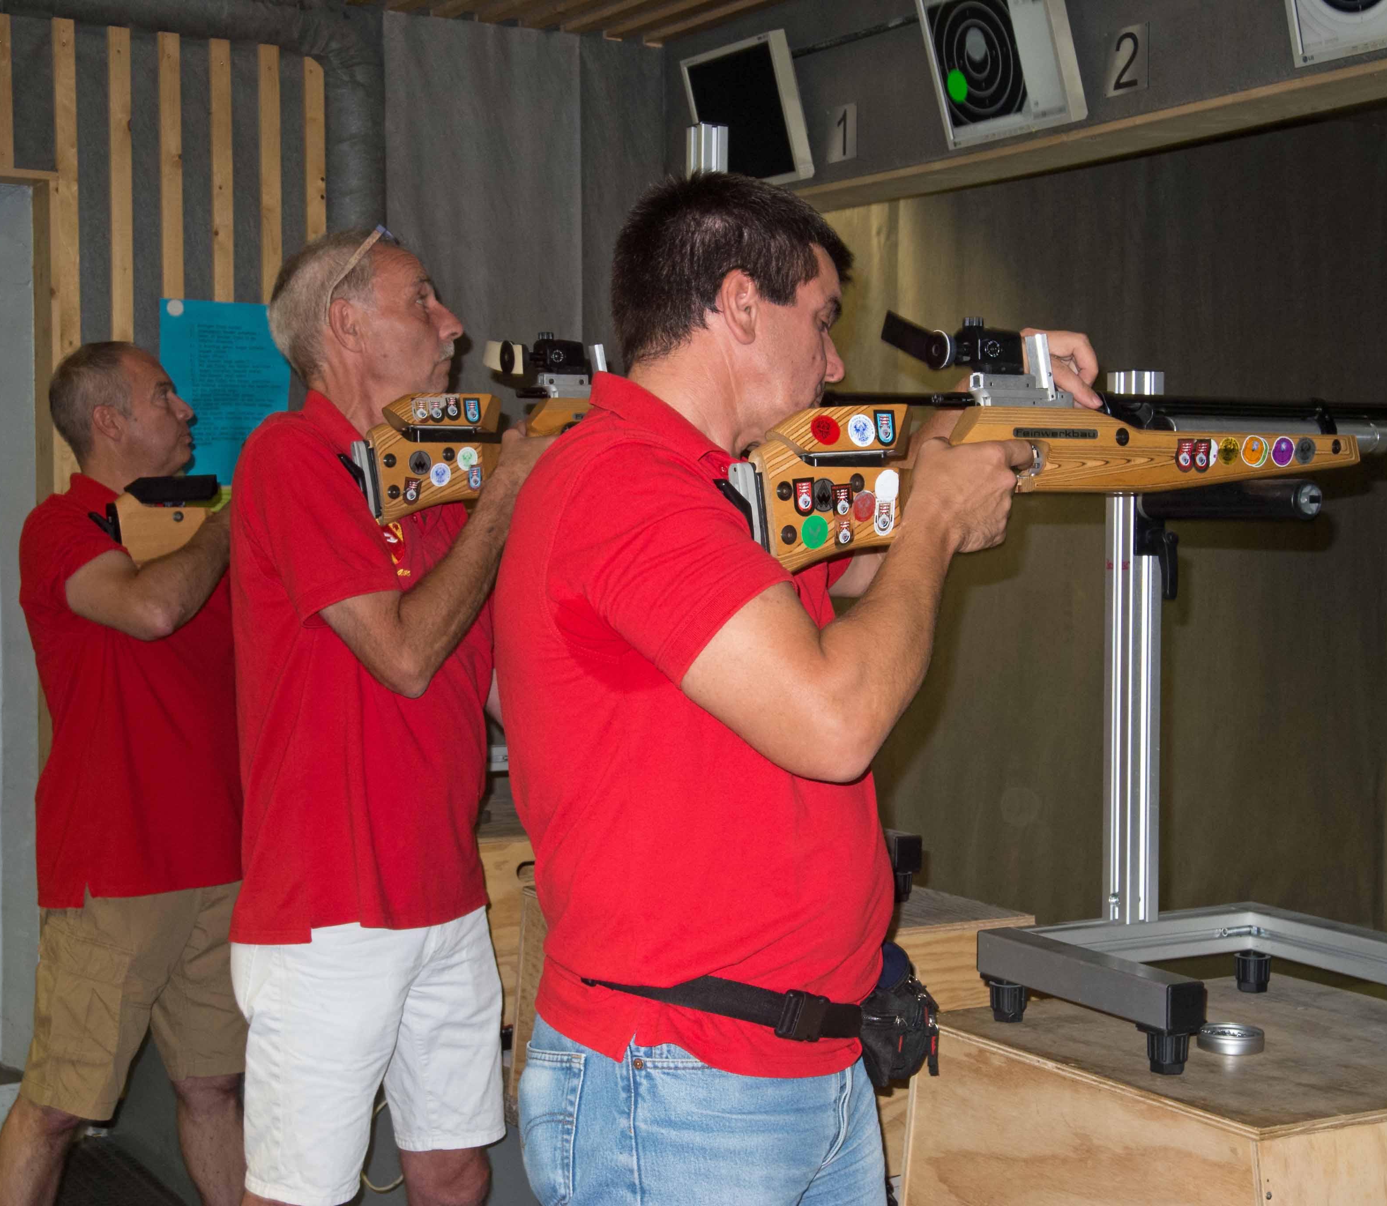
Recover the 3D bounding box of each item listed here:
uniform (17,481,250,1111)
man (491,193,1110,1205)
[{"bbox_3d":[-0.850,0.290,3.700,0.380,1.000,0.480,0,3,5],"label":"uniform"},{"bbox_3d":[0.115,0.480,2.170,0.570,1.750,0.540,1,3,14],"label":"man"}]

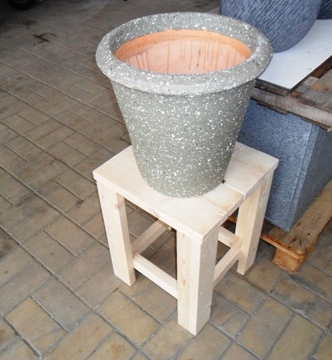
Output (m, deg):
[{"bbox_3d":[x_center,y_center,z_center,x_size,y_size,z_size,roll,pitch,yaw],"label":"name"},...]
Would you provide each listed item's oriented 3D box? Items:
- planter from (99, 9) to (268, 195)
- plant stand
[{"bbox_3d":[0.041,-0.152,0.853,0.353,0.343,0.353,-2,40,0],"label":"planter"},{"bbox_3d":[0.061,0.133,1.129,0.349,0.450,0.343,28,49,30],"label":"plant stand"}]

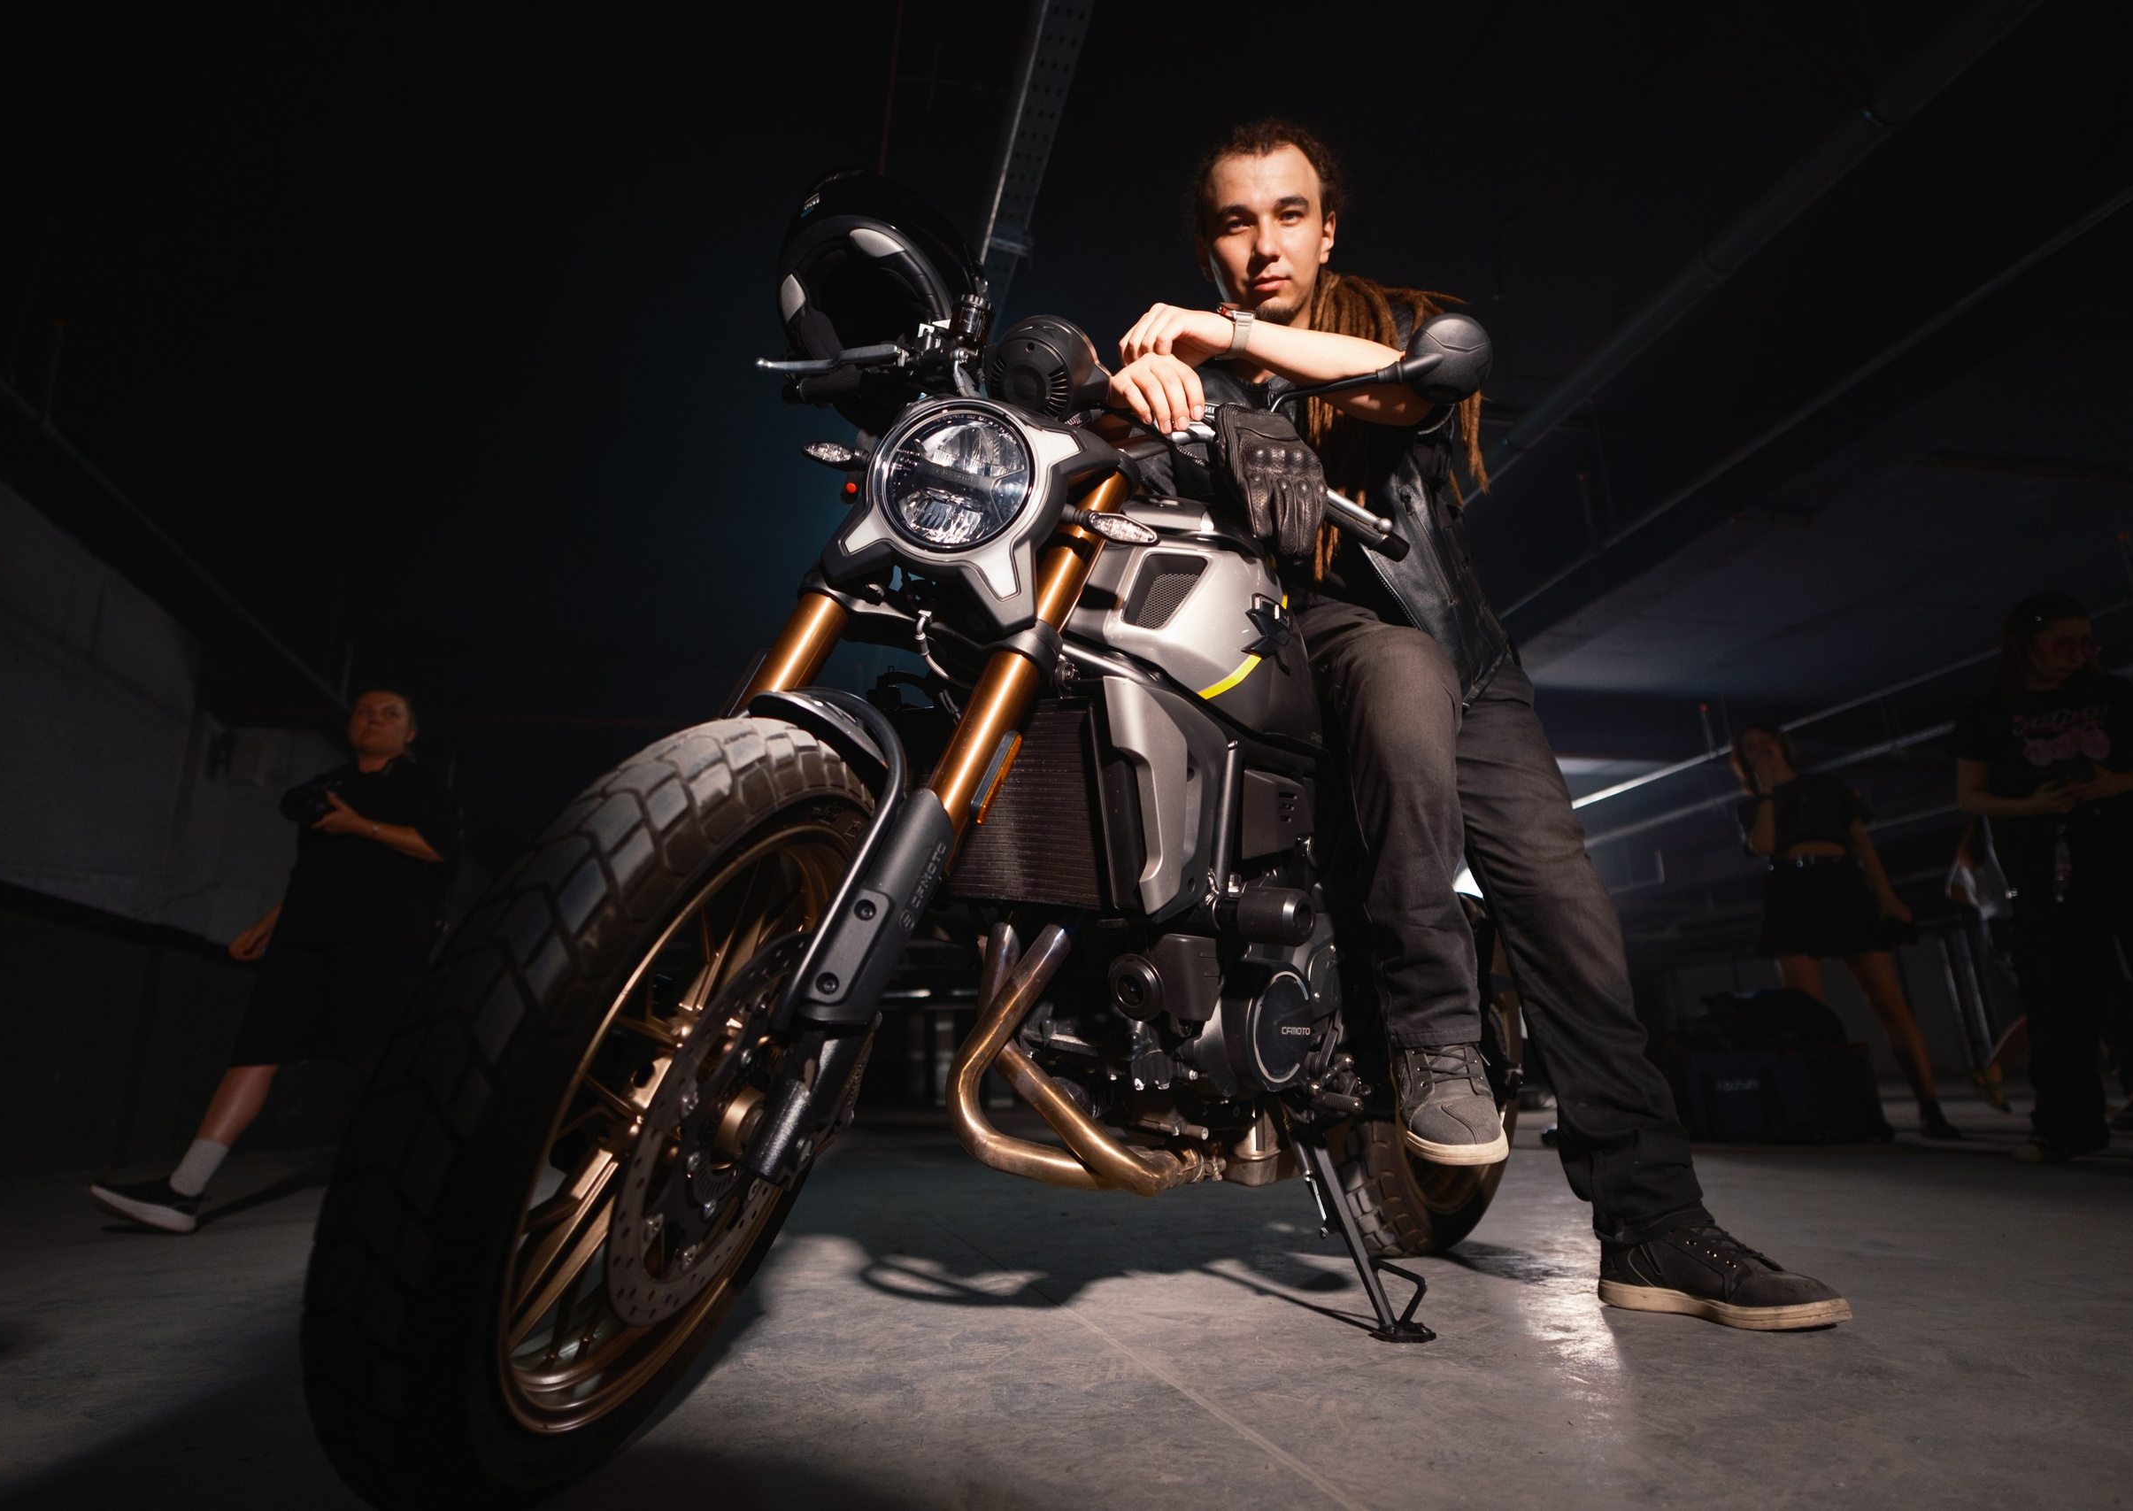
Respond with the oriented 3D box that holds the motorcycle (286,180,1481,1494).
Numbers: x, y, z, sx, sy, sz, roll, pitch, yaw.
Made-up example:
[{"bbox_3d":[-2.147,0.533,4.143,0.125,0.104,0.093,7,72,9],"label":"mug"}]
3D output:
[{"bbox_3d":[0.206,0.031,1.544,0.802,1.389,2.056,-10,-17,40],"label":"motorcycle"}]

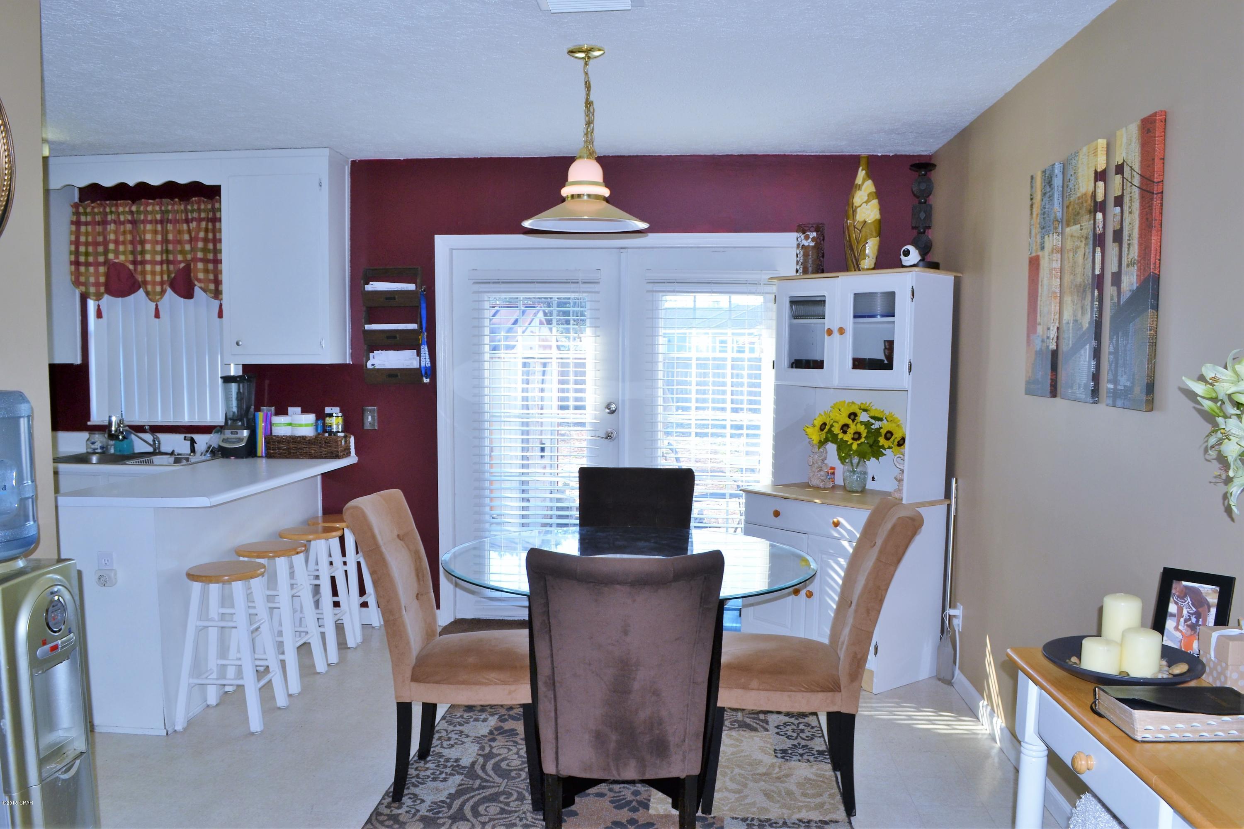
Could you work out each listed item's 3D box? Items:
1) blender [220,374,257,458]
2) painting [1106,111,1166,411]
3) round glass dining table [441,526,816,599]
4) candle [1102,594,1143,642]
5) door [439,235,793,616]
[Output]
[{"bbox_3d":[-1.978,0.014,4.833,0.170,0.415,0.190,0,4,4],"label":"blender"},{"bbox_3d":[1.351,-0.391,2.458,0.026,0.752,0.225,1,4,4],"label":"painting"},{"bbox_3d":[0.018,0.877,3.243,1.235,0.760,1.235,0,4,0],"label":"round glass dining table"},{"bbox_3d":[1.153,0.498,2.151,0.076,0.151,0.076,1,4,4],"label":"candle"},{"bbox_3d":[-0.004,0.109,4.883,1.959,2.075,0.110,1,4,4],"label":"door"}]

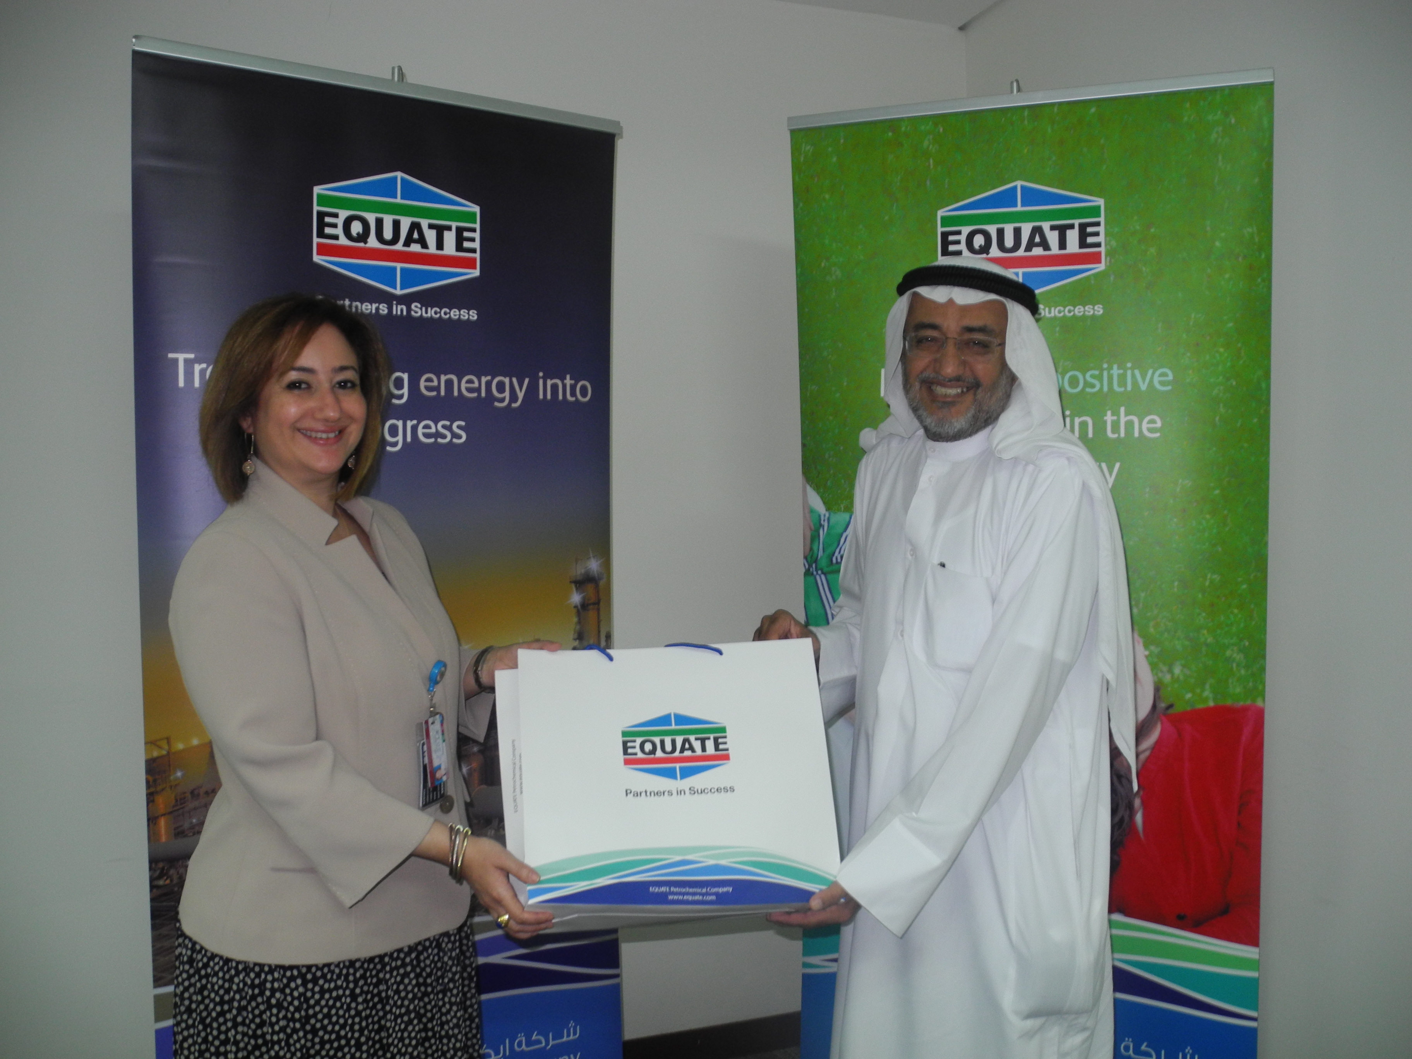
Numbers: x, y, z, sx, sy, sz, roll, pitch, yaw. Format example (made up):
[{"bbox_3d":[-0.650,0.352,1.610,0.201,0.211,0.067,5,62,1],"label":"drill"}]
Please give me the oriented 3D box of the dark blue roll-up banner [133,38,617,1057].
[{"bbox_3d":[-0.547,0.266,2.087,0.860,2.120,0.150,-2,3,-31],"label":"dark blue roll-up banner"}]

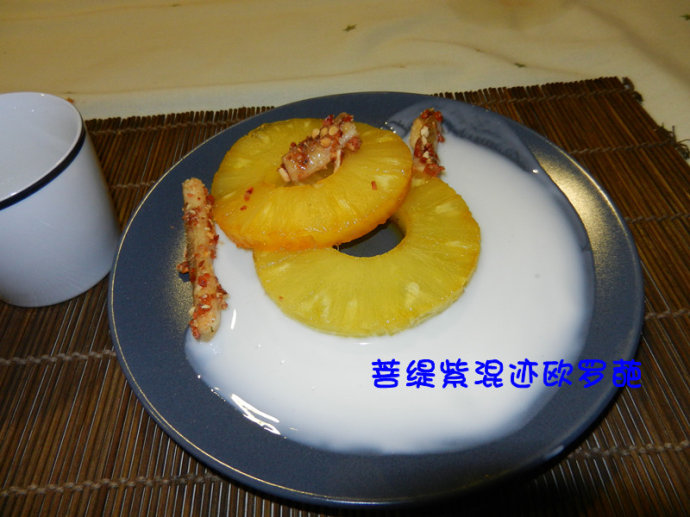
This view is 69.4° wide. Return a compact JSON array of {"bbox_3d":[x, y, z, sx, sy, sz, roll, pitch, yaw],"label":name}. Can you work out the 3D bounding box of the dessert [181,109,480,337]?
[{"bbox_3d":[-0.008,-0.027,0.221,0.131,0.029,0.132,-4,51,0],"label":"dessert"}]

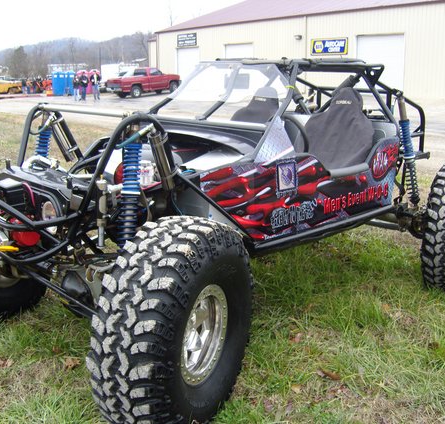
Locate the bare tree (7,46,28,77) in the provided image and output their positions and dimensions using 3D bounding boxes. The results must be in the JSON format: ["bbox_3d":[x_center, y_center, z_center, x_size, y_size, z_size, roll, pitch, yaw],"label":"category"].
[{"bbox_3d":[-46.163,-33.440,125.000,5.000,7.600,4.800,0,14,0],"label":"bare tree"}]

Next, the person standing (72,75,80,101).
[{"bbox_3d":[-8.947,-7.565,33.806,0.500,1.580,0.360,-3,14,-10],"label":"person standing"}]

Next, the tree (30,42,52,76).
[{"bbox_3d":[-40.758,-33.890,125.000,5.200,8.400,5.000,0,14,0],"label":"tree"}]

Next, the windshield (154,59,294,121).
[{"bbox_3d":[-0.006,-0.761,3.585,1.150,0.480,0.120,15,-22,46],"label":"windshield"}]

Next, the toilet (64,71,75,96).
[{"bbox_3d":[-13.152,-10.996,47.500,1.120,2.250,1.100,10,17,35],"label":"toilet"}]

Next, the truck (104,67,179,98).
[{"bbox_3d":[-5.350,-8.886,38.070,5.250,1.880,2.000,-15,19,-42],"label":"truck"}]

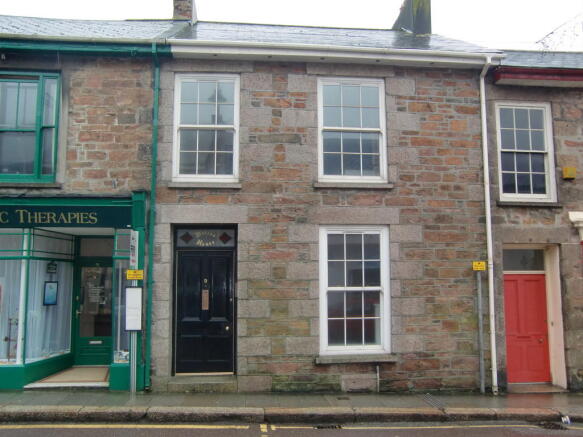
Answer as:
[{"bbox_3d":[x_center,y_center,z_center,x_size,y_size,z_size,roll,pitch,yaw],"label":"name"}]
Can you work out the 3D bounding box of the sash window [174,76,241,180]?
[{"bbox_3d":[-1.414,-1.482,8.089,1.062,1.796,0.120,0,-6,-5],"label":"sash window"}]

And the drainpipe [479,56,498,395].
[{"bbox_3d":[3.328,0.073,8.146,0.100,5.610,0.240,0,-6,-5],"label":"drainpipe"}]

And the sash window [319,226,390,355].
[{"bbox_3d":[1.021,1.185,8.056,1.179,2.097,0.120,0,-6,-5],"label":"sash window"}]

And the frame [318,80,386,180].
[{"bbox_3d":[1.018,-1.485,8.323,1.182,1.790,0.120,0,-6,-5],"label":"frame"}]

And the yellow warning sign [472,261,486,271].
[{"bbox_3d":[3.115,0.791,8.094,0.228,0.155,0.020,0,-6,-5],"label":"yellow warning sign"}]

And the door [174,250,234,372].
[{"bbox_3d":[-1.394,1.494,7.859,0.931,1.945,0.070,0,-6,-5],"label":"door"}]

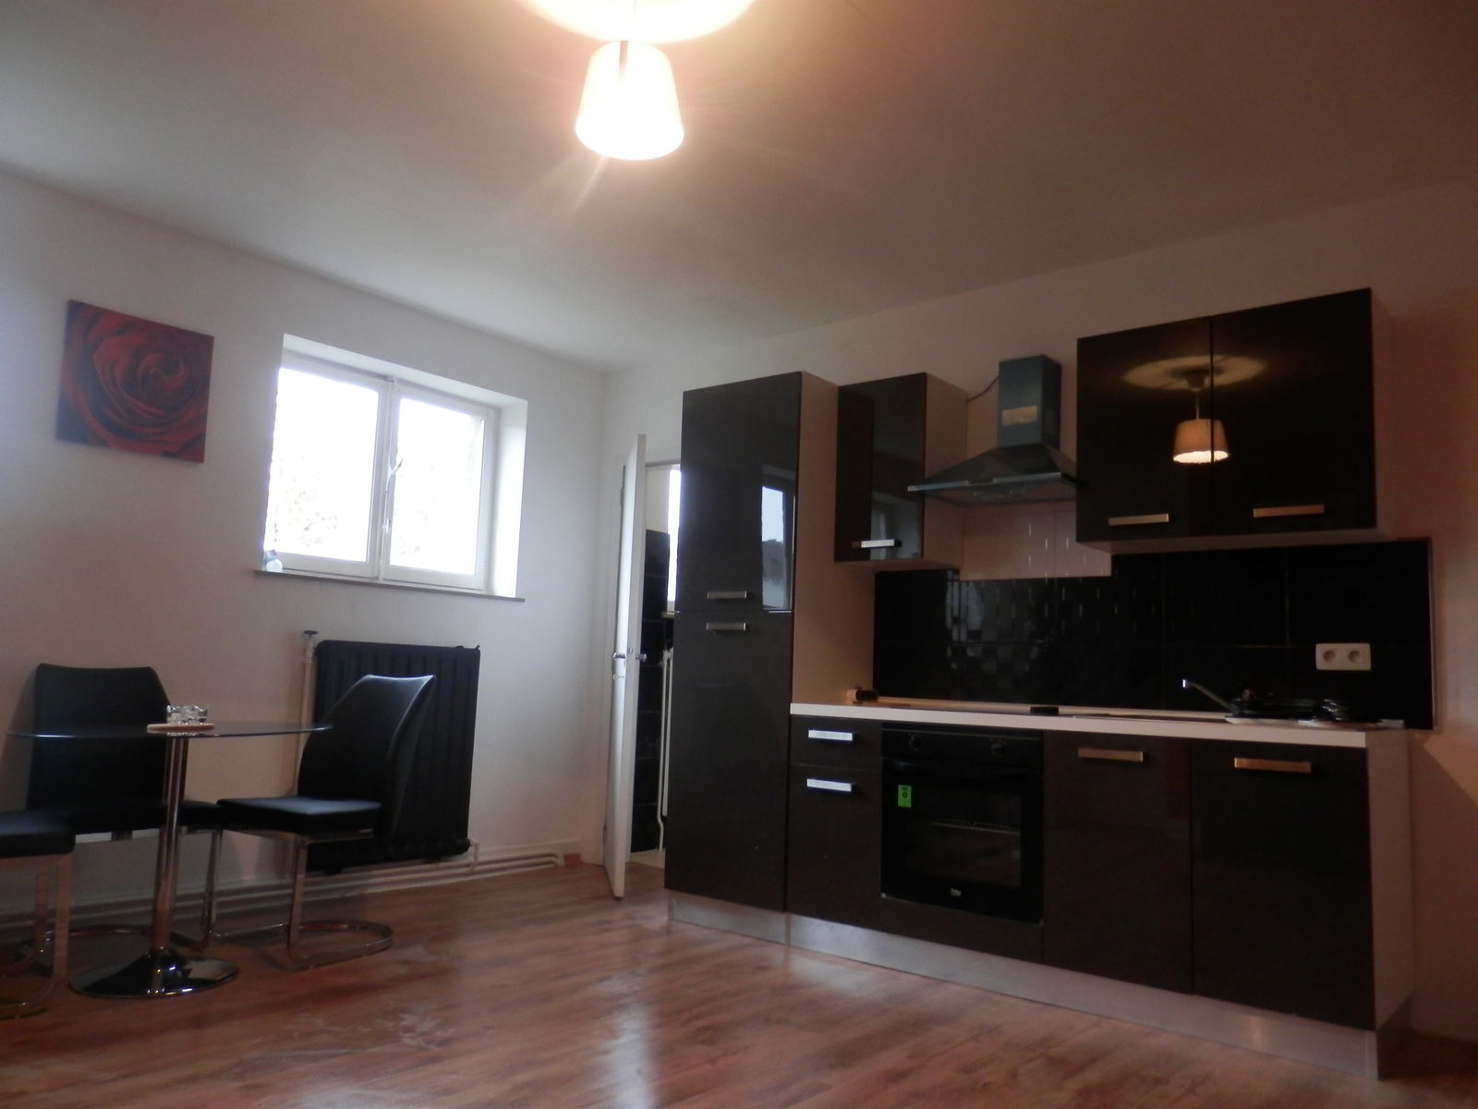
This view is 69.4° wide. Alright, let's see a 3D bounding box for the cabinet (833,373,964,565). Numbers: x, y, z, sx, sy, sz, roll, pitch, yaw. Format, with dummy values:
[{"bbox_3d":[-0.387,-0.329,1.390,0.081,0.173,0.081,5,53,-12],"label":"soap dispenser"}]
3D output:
[{"bbox_3d":[0.654,-0.312,4.317,0.400,0.720,0.325,-4,-9,39],"label":"cabinet"}]

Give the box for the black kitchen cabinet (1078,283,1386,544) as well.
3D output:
[{"bbox_3d":[1.616,-0.395,3.531,0.900,0.718,0.325,-4,-9,39],"label":"black kitchen cabinet"}]

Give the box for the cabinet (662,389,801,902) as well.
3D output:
[{"bbox_3d":[0.156,0.373,4.455,0.600,2.090,0.585,-4,-9,39],"label":"cabinet"}]

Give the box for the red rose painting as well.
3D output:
[{"bbox_3d":[-2.250,-0.632,4.006,0.030,0.505,0.510,-4,-9,39],"label":"red rose painting"}]

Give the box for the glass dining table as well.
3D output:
[{"bbox_3d":[-1.731,0.905,3.250,0.880,0.745,0.880,-4,-9,39],"label":"glass dining table"}]

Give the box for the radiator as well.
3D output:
[{"bbox_3d":[-1.515,0.863,4.677,0.110,0.930,0.780,-4,-9,39],"label":"radiator"}]

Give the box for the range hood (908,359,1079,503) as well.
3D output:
[{"bbox_3d":[1.002,-0.481,3.973,0.600,0.535,0.450,-4,-9,39],"label":"range hood"}]

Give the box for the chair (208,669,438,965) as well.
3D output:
[{"bbox_3d":[-1.441,0.887,3.781,0.440,0.935,0.600,-2,-8,28],"label":"chair"}]

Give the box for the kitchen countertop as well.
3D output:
[{"bbox_3d":[1.109,0.570,3.632,1.890,0.040,0.585,-4,-9,39],"label":"kitchen countertop"}]

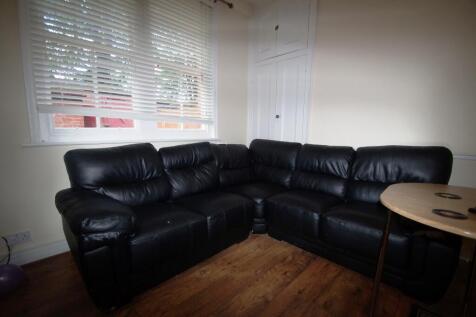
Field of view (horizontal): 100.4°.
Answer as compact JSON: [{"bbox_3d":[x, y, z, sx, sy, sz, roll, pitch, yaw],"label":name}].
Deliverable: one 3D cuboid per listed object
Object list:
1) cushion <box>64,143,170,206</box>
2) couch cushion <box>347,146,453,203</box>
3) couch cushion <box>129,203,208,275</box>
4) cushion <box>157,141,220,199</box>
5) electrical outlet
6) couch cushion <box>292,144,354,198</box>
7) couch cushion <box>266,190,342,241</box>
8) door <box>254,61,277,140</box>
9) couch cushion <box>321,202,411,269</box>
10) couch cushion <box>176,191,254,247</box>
[{"bbox_3d":[-1.043,0.162,1.814,0.336,0.543,0.739,8,10,43],"label":"cushion"},{"bbox_3d":[1.488,0.184,1.894,0.722,0.566,0.336,8,10,43],"label":"couch cushion"},{"bbox_3d":[-0.670,0.604,1.691,0.521,0.258,0.588,8,10,43],"label":"couch cushion"},{"bbox_3d":[-0.543,0.104,2.328,0.336,0.549,0.644,8,10,43],"label":"cushion"},{"bbox_3d":[-1.777,0.657,1.611,0.015,0.086,0.146,8,10,43],"label":"electrical outlet"},{"bbox_3d":[1.001,0.127,2.361,0.599,0.538,0.336,8,10,43],"label":"couch cushion"},{"bbox_3d":[0.707,0.581,2.203,0.582,0.291,0.504,8,10,43],"label":"couch cushion"},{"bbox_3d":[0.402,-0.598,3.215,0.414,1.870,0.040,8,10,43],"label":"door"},{"bbox_3d":[1.139,0.623,1.786,0.599,0.258,0.504,8,10,43],"label":"couch cushion"},{"bbox_3d":[-0.247,0.580,2.131,0.521,0.302,0.633,8,10,43],"label":"couch cushion"}]

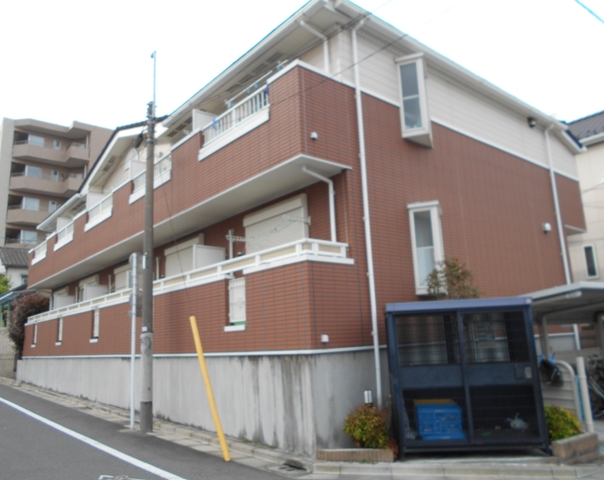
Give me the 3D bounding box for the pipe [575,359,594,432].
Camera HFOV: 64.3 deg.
[{"bbox_3d":[3.784,2.077,6.400,0.095,1.050,0.095,-3,-11,0],"label":"pipe"}]

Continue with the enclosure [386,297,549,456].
[{"bbox_3d":[2.068,1.775,6.349,1.820,1.880,0.810,-3,-11,1],"label":"enclosure"}]

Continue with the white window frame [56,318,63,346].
[{"bbox_3d":[-7.961,3.031,15.947,0.150,0.840,0.620,7,-15,-39],"label":"white window frame"}]

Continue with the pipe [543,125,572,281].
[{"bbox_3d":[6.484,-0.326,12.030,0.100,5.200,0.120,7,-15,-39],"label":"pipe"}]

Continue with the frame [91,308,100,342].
[{"bbox_3d":[-5.599,2.353,13.195,0.150,0.840,0.620,7,-15,-39],"label":"frame"}]

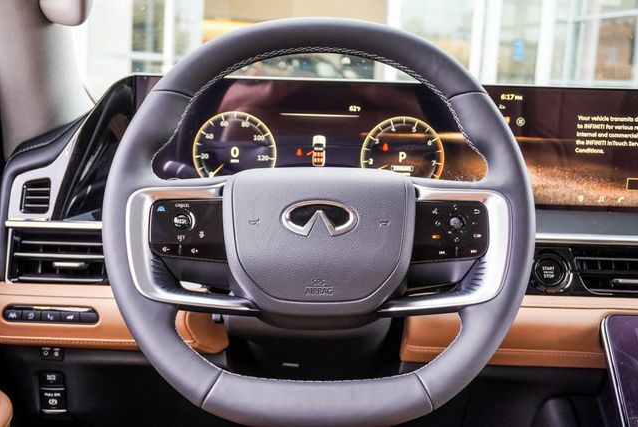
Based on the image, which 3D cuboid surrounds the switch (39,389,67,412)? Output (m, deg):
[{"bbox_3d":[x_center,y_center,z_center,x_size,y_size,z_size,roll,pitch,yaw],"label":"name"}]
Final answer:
[{"bbox_3d":[-0.291,0.205,0.955,0.028,0.024,0.018,2,6,0],"label":"switch"}]

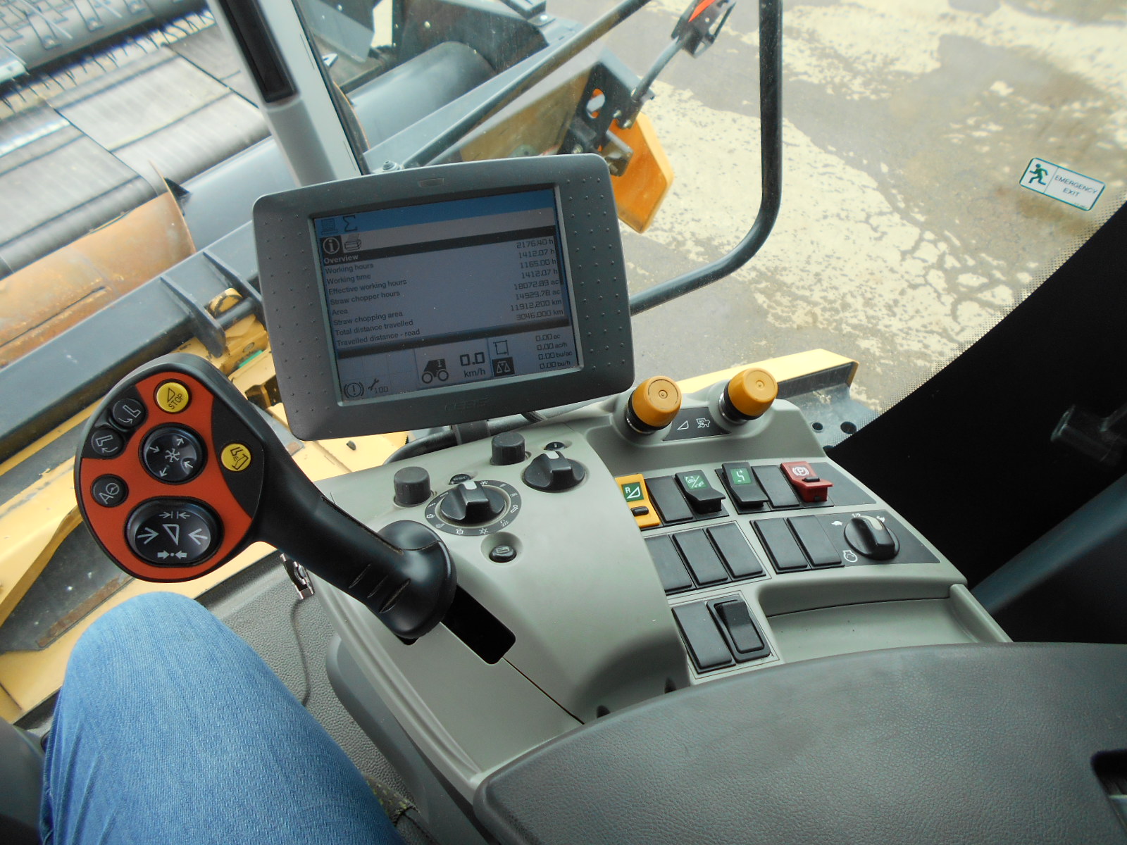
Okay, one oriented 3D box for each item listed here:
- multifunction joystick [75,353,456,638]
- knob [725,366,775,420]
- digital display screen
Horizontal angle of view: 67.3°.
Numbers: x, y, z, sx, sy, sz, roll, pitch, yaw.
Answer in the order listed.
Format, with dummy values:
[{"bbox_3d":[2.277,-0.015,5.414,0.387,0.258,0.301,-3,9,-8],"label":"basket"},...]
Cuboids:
[{"bbox_3d":[-0.144,0.051,0.444,0.203,0.059,0.102,30,74,-20],"label":"multifunction joystick"},{"bbox_3d":[0.136,-0.021,0.608,0.034,0.028,0.034,0,71,-10],"label":"knob"},{"bbox_3d":[-0.081,-0.090,0.602,0.171,0.129,0.012,-8,7,-4],"label":"digital display screen"}]

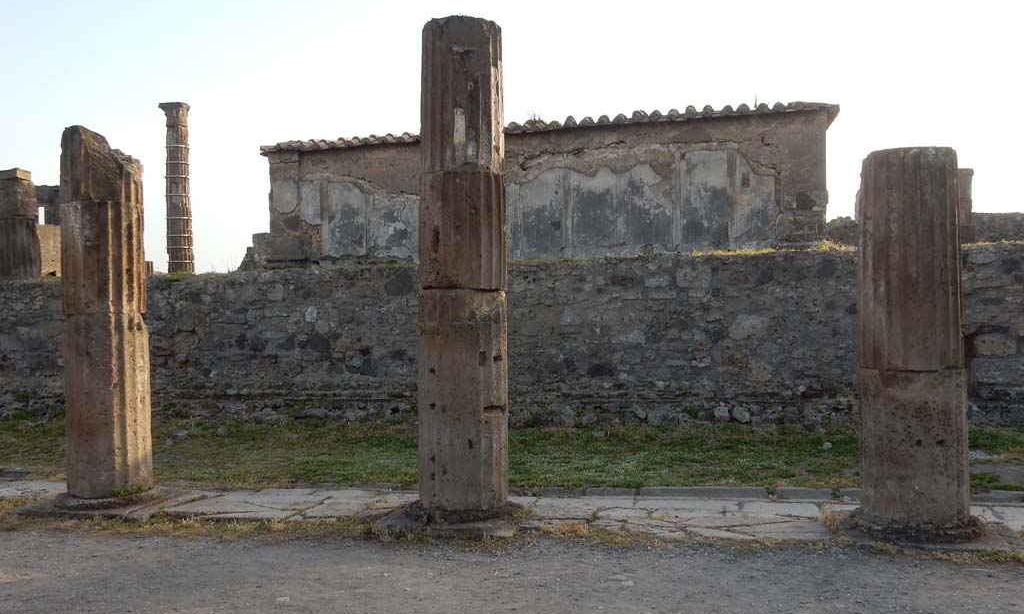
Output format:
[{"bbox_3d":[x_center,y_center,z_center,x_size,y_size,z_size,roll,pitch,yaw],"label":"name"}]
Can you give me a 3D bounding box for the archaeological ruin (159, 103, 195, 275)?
[{"bbox_3d":[-10.040,-3.350,26.800,0.860,5.700,0.860,-1,-1,15],"label":"archaeological ruin"}]

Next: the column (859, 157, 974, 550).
[{"bbox_3d":[2.565,0.190,5.680,0.645,2.370,0.645,-1,-1,15],"label":"column"}]

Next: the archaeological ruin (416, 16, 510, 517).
[{"bbox_3d":[-0.355,-0.320,6.450,0.645,3.520,0.645,-1,-1,0],"label":"archaeological ruin"}]

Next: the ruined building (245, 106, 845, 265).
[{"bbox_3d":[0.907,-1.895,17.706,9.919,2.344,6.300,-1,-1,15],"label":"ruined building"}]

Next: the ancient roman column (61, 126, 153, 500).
[{"bbox_3d":[-3.300,0.030,7.220,0.650,2.960,0.650,-1,-1,15],"label":"ancient roman column"}]

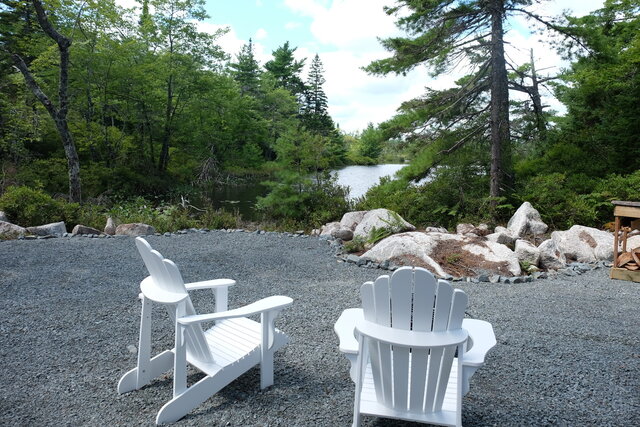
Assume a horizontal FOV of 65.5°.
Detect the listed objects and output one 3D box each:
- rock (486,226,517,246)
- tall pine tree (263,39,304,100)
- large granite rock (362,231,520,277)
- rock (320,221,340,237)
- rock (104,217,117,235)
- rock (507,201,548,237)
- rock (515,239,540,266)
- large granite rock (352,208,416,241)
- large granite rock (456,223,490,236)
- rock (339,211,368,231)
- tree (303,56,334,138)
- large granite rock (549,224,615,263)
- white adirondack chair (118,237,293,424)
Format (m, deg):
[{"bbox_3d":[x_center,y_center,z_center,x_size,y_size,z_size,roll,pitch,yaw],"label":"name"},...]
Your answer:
[{"bbox_3d":[2.661,0.342,7.300,0.420,0.300,0.380,0,7,0],"label":"rock"},{"bbox_3d":[-3.499,-10.547,49.080,4.600,12.574,4.600,0,7,0],"label":"tall pine tree"},{"bbox_3d":[1.595,0.491,6.700,2.000,0.460,1.200,2,6,14],"label":"large granite rock"},{"bbox_3d":[0.202,0.285,9.150,0.390,0.320,0.360,0,7,0],"label":"rock"},{"bbox_3d":[-3.829,0.228,9.100,0.210,0.350,0.240,0,7,0],"label":"rock"},{"bbox_3d":[3.318,0.064,8.000,0.640,0.580,0.500,1,6,0],"label":"rock"},{"bbox_3d":[2.765,0.514,6.650,0.320,0.350,0.320,1,6,0],"label":"rock"},{"bbox_3d":[1.138,0.219,8.850,1.080,0.600,0.780,0,7,0],"label":"large granite rock"},{"bbox_3d":[2.366,0.241,7.750,0.480,0.240,0.380,1,6,0],"label":"large granite rock"},{"bbox_3d":[0.597,0.117,9.000,0.560,0.380,0.500,1,6,0],"label":"rock"},{"bbox_3d":[-0.257,-10.325,51.123,3.700,11.635,3.700,0,7,0],"label":"tree"},{"bbox_3d":[3.805,0.425,7.300,0.840,0.500,0.650,1,6,0],"label":"large granite rock"},{"bbox_3d":[-0.692,0.587,3.068,0.918,0.974,0.804,-5,8,-42],"label":"white adirondack chair"}]

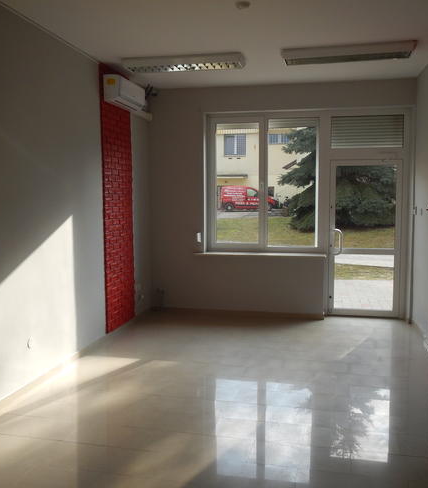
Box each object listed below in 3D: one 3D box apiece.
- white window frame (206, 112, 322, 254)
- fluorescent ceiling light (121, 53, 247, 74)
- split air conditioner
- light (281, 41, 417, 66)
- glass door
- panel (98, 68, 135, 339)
[{"bbox_3d":[0.662,-0.797,7.037,1.554,1.872,0.091,1,5,12],"label":"white window frame"},{"bbox_3d":[-0.311,-1.901,5.570,1.250,0.085,0.340,1,5,12],"label":"fluorescent ceiling light"},{"bbox_3d":[-1.020,-1.732,6.150,0.187,0.291,0.861,1,5,12],"label":"split air conditioner"},{"bbox_3d":[1.325,-1.884,5.239,1.268,0.085,0.332,1,5,12],"label":"light"},{"bbox_3d":[1.956,-0.057,6.833,0.904,2.052,0.083,1,5,12],"label":"glass door"},{"bbox_3d":[-1.125,-0.501,6.233,0.033,2.964,0.853,1,5,12],"label":"panel"}]

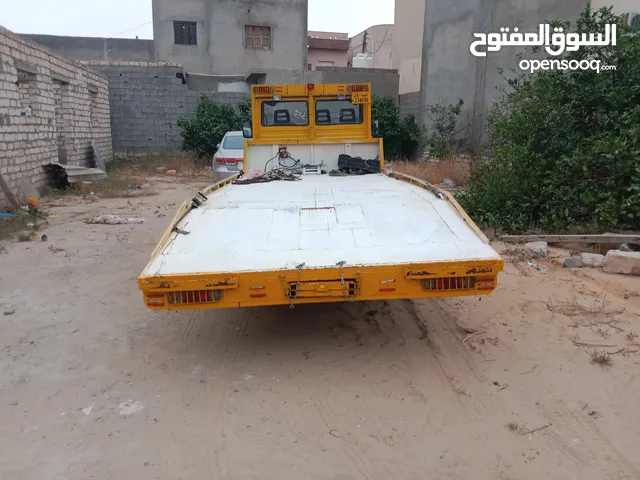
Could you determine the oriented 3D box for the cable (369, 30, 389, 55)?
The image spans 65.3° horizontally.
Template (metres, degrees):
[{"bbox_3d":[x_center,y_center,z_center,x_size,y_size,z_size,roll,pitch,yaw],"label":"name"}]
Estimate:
[{"bbox_3d":[3.314,-11.187,28.276,1.200,1.450,0.400,1,12,3],"label":"cable"}]

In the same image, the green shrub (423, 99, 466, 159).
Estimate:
[{"bbox_3d":[4.004,-3.529,15.799,1.450,2.000,1.300,2,12,5],"label":"green shrub"}]

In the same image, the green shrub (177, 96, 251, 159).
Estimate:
[{"bbox_3d":[-3.303,-3.664,16.406,2.600,2.250,2.000,-1,12,-10],"label":"green shrub"}]

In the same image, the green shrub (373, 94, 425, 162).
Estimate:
[{"bbox_3d":[2.342,-3.704,16.585,2.000,2.250,1.900,1,12,3],"label":"green shrub"}]

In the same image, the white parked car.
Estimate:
[{"bbox_3d":[-1.966,-2.317,14.343,1.840,1.470,4.800,-1,14,-8],"label":"white parked car"}]

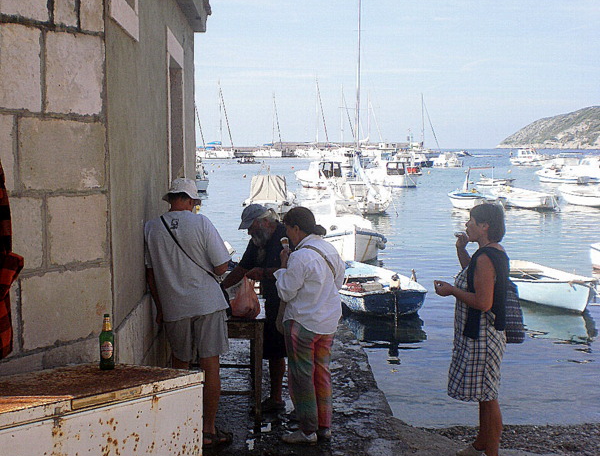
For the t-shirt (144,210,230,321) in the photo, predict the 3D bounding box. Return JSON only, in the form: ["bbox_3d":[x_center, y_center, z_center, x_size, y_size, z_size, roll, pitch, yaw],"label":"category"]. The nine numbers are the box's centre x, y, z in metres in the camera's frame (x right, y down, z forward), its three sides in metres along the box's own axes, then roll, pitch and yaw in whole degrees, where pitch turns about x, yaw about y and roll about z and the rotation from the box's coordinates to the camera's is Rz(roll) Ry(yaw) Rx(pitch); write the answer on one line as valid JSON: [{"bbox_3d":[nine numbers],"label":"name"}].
[{"bbox_3d":[-0.755,0.246,5.896,0.500,0.690,0.350,-3,5,15],"label":"t-shirt"}]

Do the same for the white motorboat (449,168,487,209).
[{"bbox_3d":[7.621,-1.744,39.604,3.100,1.850,1.350,-5,7,-44],"label":"white motorboat"}]

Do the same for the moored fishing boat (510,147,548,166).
[{"bbox_3d":[33.500,-10.394,127.582,6.200,2.700,2.200,2,5,17],"label":"moored fishing boat"}]

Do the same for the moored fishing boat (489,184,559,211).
[{"bbox_3d":[10.394,-1.403,40.839,1.500,0.950,3.900,-2,6,-23],"label":"moored fishing boat"}]

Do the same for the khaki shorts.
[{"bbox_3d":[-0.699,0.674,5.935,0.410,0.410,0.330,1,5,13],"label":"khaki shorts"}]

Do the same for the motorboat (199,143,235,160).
[{"bbox_3d":[-19.608,-17.869,206.229,3.300,4.000,9.000,3,6,33],"label":"motorboat"}]

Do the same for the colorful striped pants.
[{"bbox_3d":[0.063,0.958,5.829,0.270,0.860,0.370,4,7,41],"label":"colorful striped pants"}]

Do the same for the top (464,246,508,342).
[{"bbox_3d":[1.117,0.388,5.290,0.280,0.560,0.420,1,5,6],"label":"top"}]

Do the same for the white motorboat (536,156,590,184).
[{"bbox_3d":[21.261,-4.742,70.861,2.000,2.200,4.900,-3,6,-33],"label":"white motorboat"}]

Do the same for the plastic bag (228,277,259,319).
[{"bbox_3d":[-0.400,0.496,6.390,0.225,0.290,0.190,0,5,-2],"label":"plastic bag"}]

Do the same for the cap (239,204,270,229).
[{"bbox_3d":[-0.338,-0.088,6.518,0.270,0.140,0.185,-28,15,-18],"label":"cap"}]

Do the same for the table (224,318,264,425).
[{"bbox_3d":[-0.590,0.988,6.665,0.740,0.740,0.850,0,5,-2],"label":"table"}]

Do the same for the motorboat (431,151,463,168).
[{"bbox_3d":[20.625,-9.583,123.639,4.600,2.350,2.000,-1,5,-12],"label":"motorboat"}]

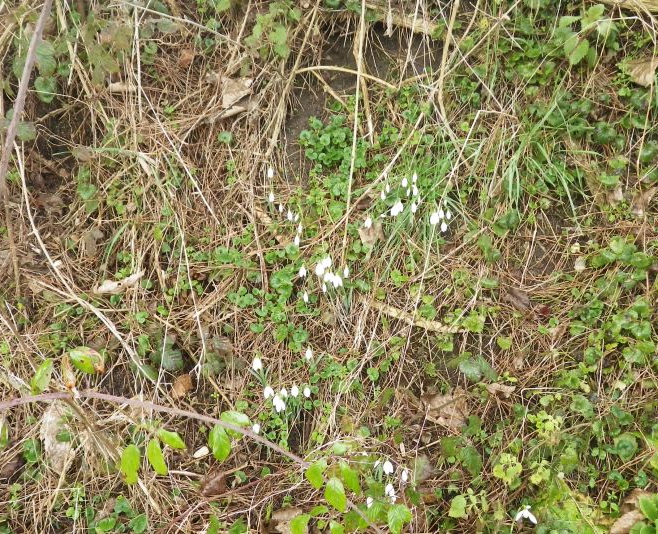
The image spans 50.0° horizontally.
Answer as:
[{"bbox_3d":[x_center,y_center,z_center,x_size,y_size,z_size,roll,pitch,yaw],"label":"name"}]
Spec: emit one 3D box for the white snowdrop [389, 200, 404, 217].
[{"bbox_3d":[0.133,-0.115,1.386,0.031,0.030,0.027,0,23,0],"label":"white snowdrop"}]

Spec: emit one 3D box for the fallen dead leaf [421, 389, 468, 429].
[{"bbox_3d":[0.206,0.248,1.250,0.086,0.025,0.079,0,65,0],"label":"fallen dead leaf"}]

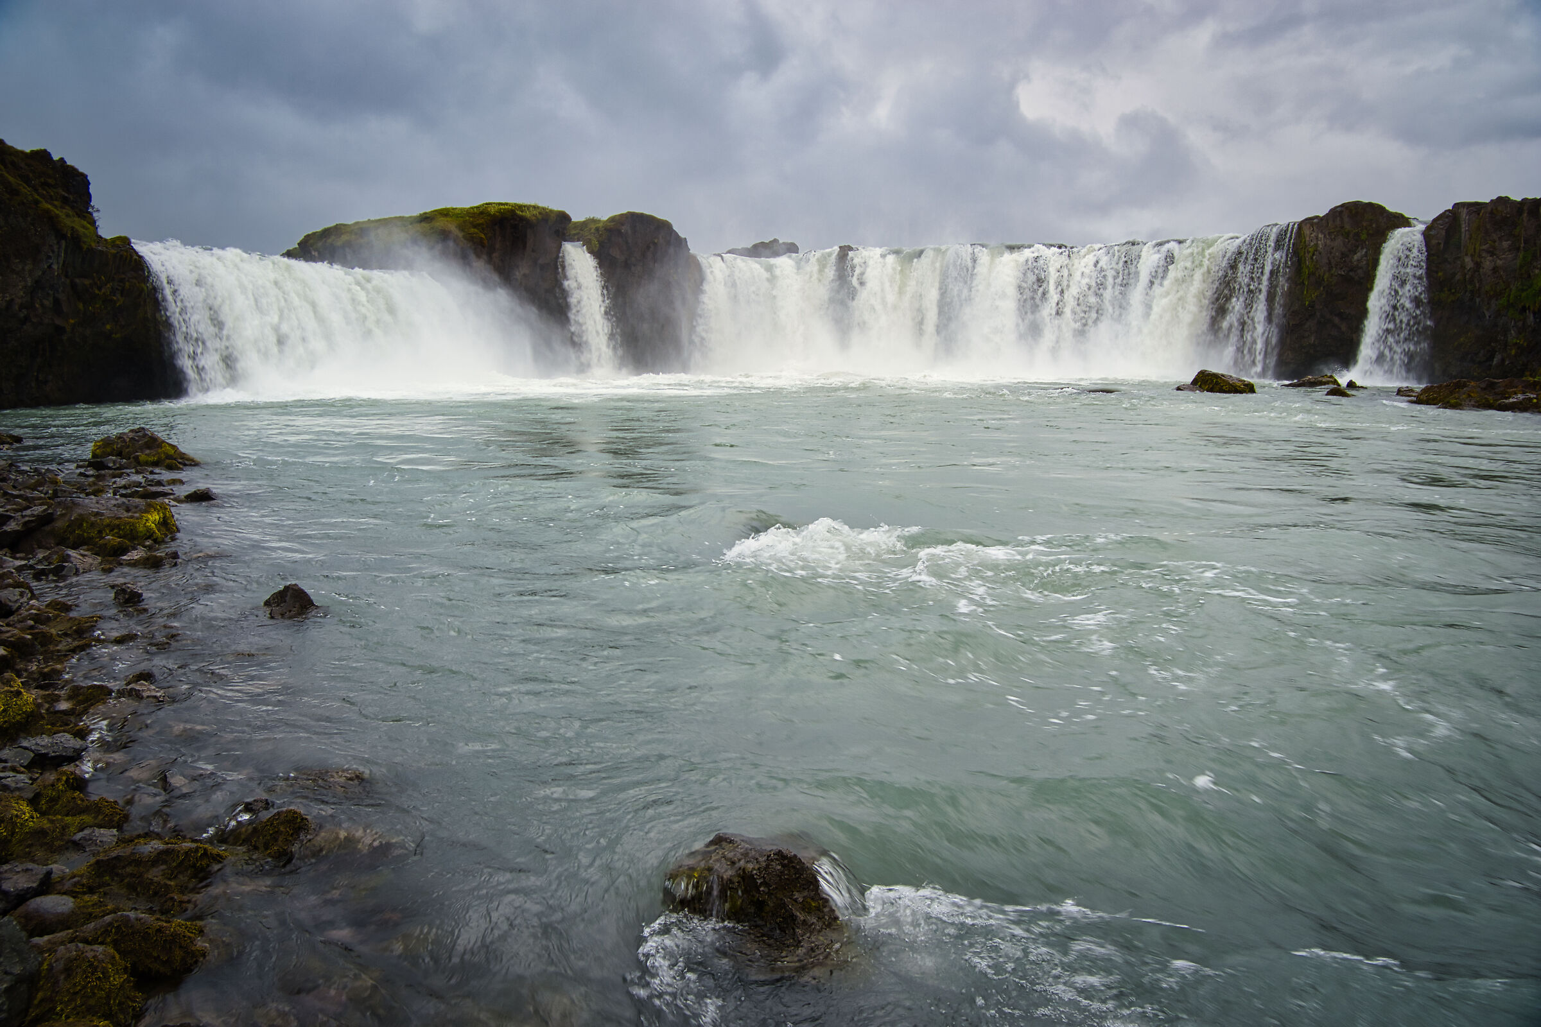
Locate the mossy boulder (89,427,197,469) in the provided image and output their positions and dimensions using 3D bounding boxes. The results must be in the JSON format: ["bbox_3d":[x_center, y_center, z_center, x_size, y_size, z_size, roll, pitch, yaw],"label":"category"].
[{"bbox_3d":[-13.498,-1.429,21.159,2.050,0.780,1.500,-7,11,-32],"label":"mossy boulder"}]

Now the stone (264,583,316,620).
[{"bbox_3d":[-4.381,0.794,8.955,0.430,0.290,0.360,-6,10,-26],"label":"stone"}]

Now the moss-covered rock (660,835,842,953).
[{"bbox_3d":[-0.069,1.539,4.057,0.750,0.360,0.640,-1,9,-1],"label":"moss-covered rock"}]

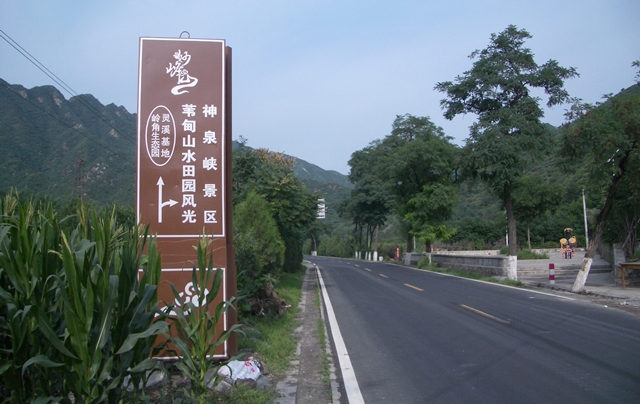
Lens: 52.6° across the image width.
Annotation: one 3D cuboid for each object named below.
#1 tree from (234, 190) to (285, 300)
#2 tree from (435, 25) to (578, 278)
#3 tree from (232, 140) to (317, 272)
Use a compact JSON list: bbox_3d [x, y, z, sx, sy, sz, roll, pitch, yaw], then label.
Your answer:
[{"bbox_3d":[-1.861,1.207,18.962,1.700,3.100,1.600,0,-4,0],"label":"tree"},{"bbox_3d":[8.620,-2.362,29.749,6.600,11.860,6.200,0,-4,0],"label":"tree"},{"bbox_3d":[-2.441,0.306,32.563,4.500,6.870,4.400,0,-4,0],"label":"tree"}]

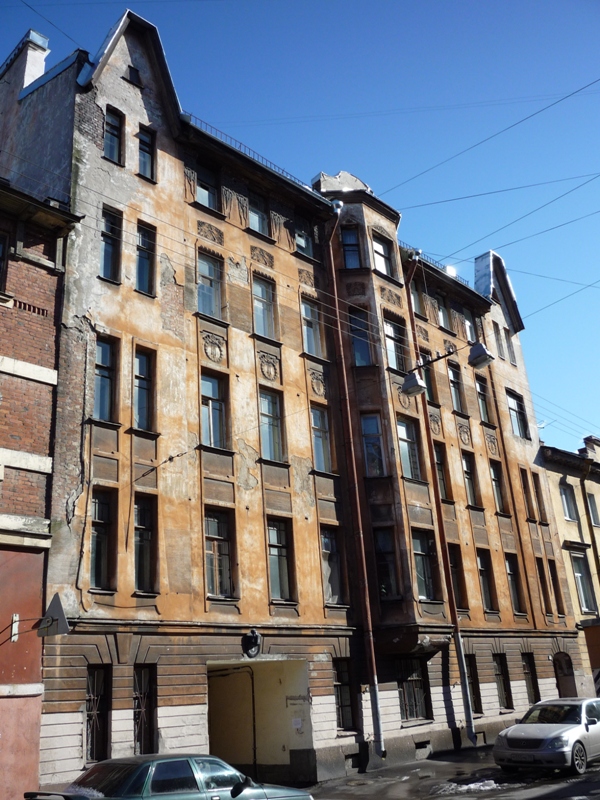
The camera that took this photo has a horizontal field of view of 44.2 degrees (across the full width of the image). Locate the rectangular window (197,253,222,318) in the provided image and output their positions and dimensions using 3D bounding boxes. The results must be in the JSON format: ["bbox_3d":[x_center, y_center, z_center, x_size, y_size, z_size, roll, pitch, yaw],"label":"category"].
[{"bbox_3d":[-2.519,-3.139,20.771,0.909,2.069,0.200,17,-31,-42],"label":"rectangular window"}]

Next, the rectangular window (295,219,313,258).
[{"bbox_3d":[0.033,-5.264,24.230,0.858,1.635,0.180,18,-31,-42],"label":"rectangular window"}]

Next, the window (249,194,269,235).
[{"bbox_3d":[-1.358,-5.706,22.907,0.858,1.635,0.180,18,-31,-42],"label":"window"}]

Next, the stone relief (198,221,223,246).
[{"bbox_3d":[-2.502,-4.719,20.798,0.951,0.536,0.100,18,-31,-42],"label":"stone relief"}]

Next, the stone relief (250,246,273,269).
[{"bbox_3d":[-1.131,-4.356,22.679,0.959,0.487,0.100,17,-31,-42],"label":"stone relief"}]

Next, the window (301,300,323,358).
[{"bbox_3d":[0.303,-2.143,22.935,0.871,2.010,0.180,18,-31,-42],"label":"window"}]

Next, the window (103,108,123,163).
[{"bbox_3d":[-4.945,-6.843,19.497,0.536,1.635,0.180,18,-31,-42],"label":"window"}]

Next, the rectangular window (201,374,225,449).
[{"bbox_3d":[-2.221,0.290,18.882,0.858,2.050,0.180,18,-31,-42],"label":"rectangular window"}]

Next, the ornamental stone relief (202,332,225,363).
[{"bbox_3d":[-2.293,-1.356,19.925,0.820,0.834,0.100,17,-31,-42],"label":"ornamental stone relief"}]

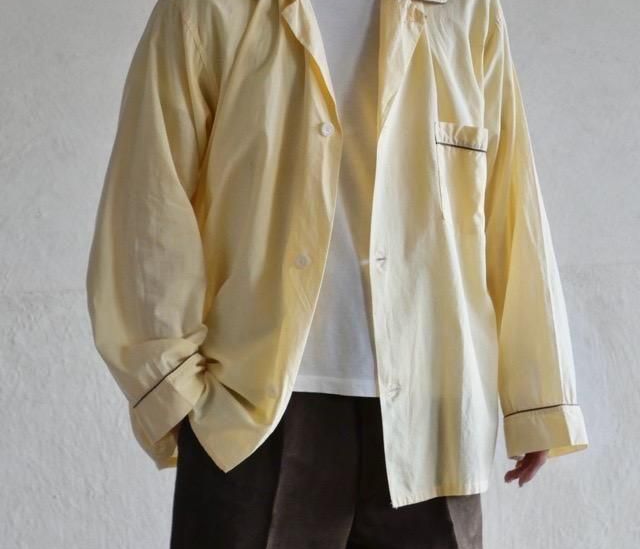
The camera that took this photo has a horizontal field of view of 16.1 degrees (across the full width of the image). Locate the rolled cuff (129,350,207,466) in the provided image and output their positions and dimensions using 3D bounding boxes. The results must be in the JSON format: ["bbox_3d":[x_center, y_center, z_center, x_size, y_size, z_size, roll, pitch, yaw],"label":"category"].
[{"bbox_3d":[-0.176,0.160,2.670,0.105,0.080,0.085,-27,-27,0],"label":"rolled cuff"}]

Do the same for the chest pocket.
[{"bbox_3d":[0.169,-0.115,2.690,0.080,0.135,0.030,-1,2,-31],"label":"chest pocket"}]

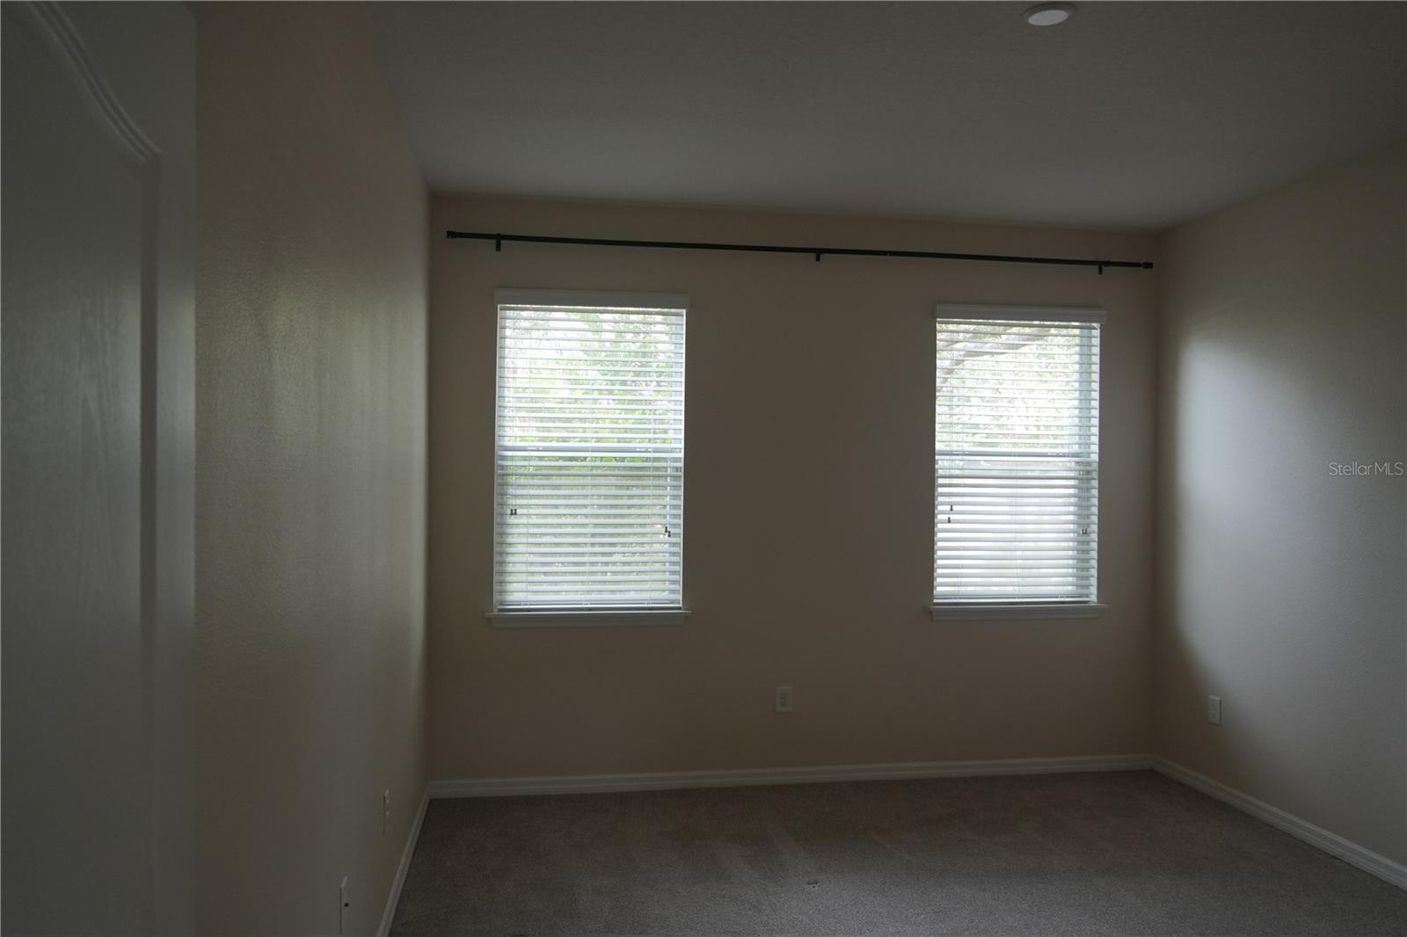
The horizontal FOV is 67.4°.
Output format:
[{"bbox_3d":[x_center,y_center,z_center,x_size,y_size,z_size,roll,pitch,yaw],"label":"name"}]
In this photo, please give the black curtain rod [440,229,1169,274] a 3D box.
[{"bbox_3d":[0.564,-1.040,5.153,3.527,0.062,0.095,1,0,-10],"label":"black curtain rod"}]

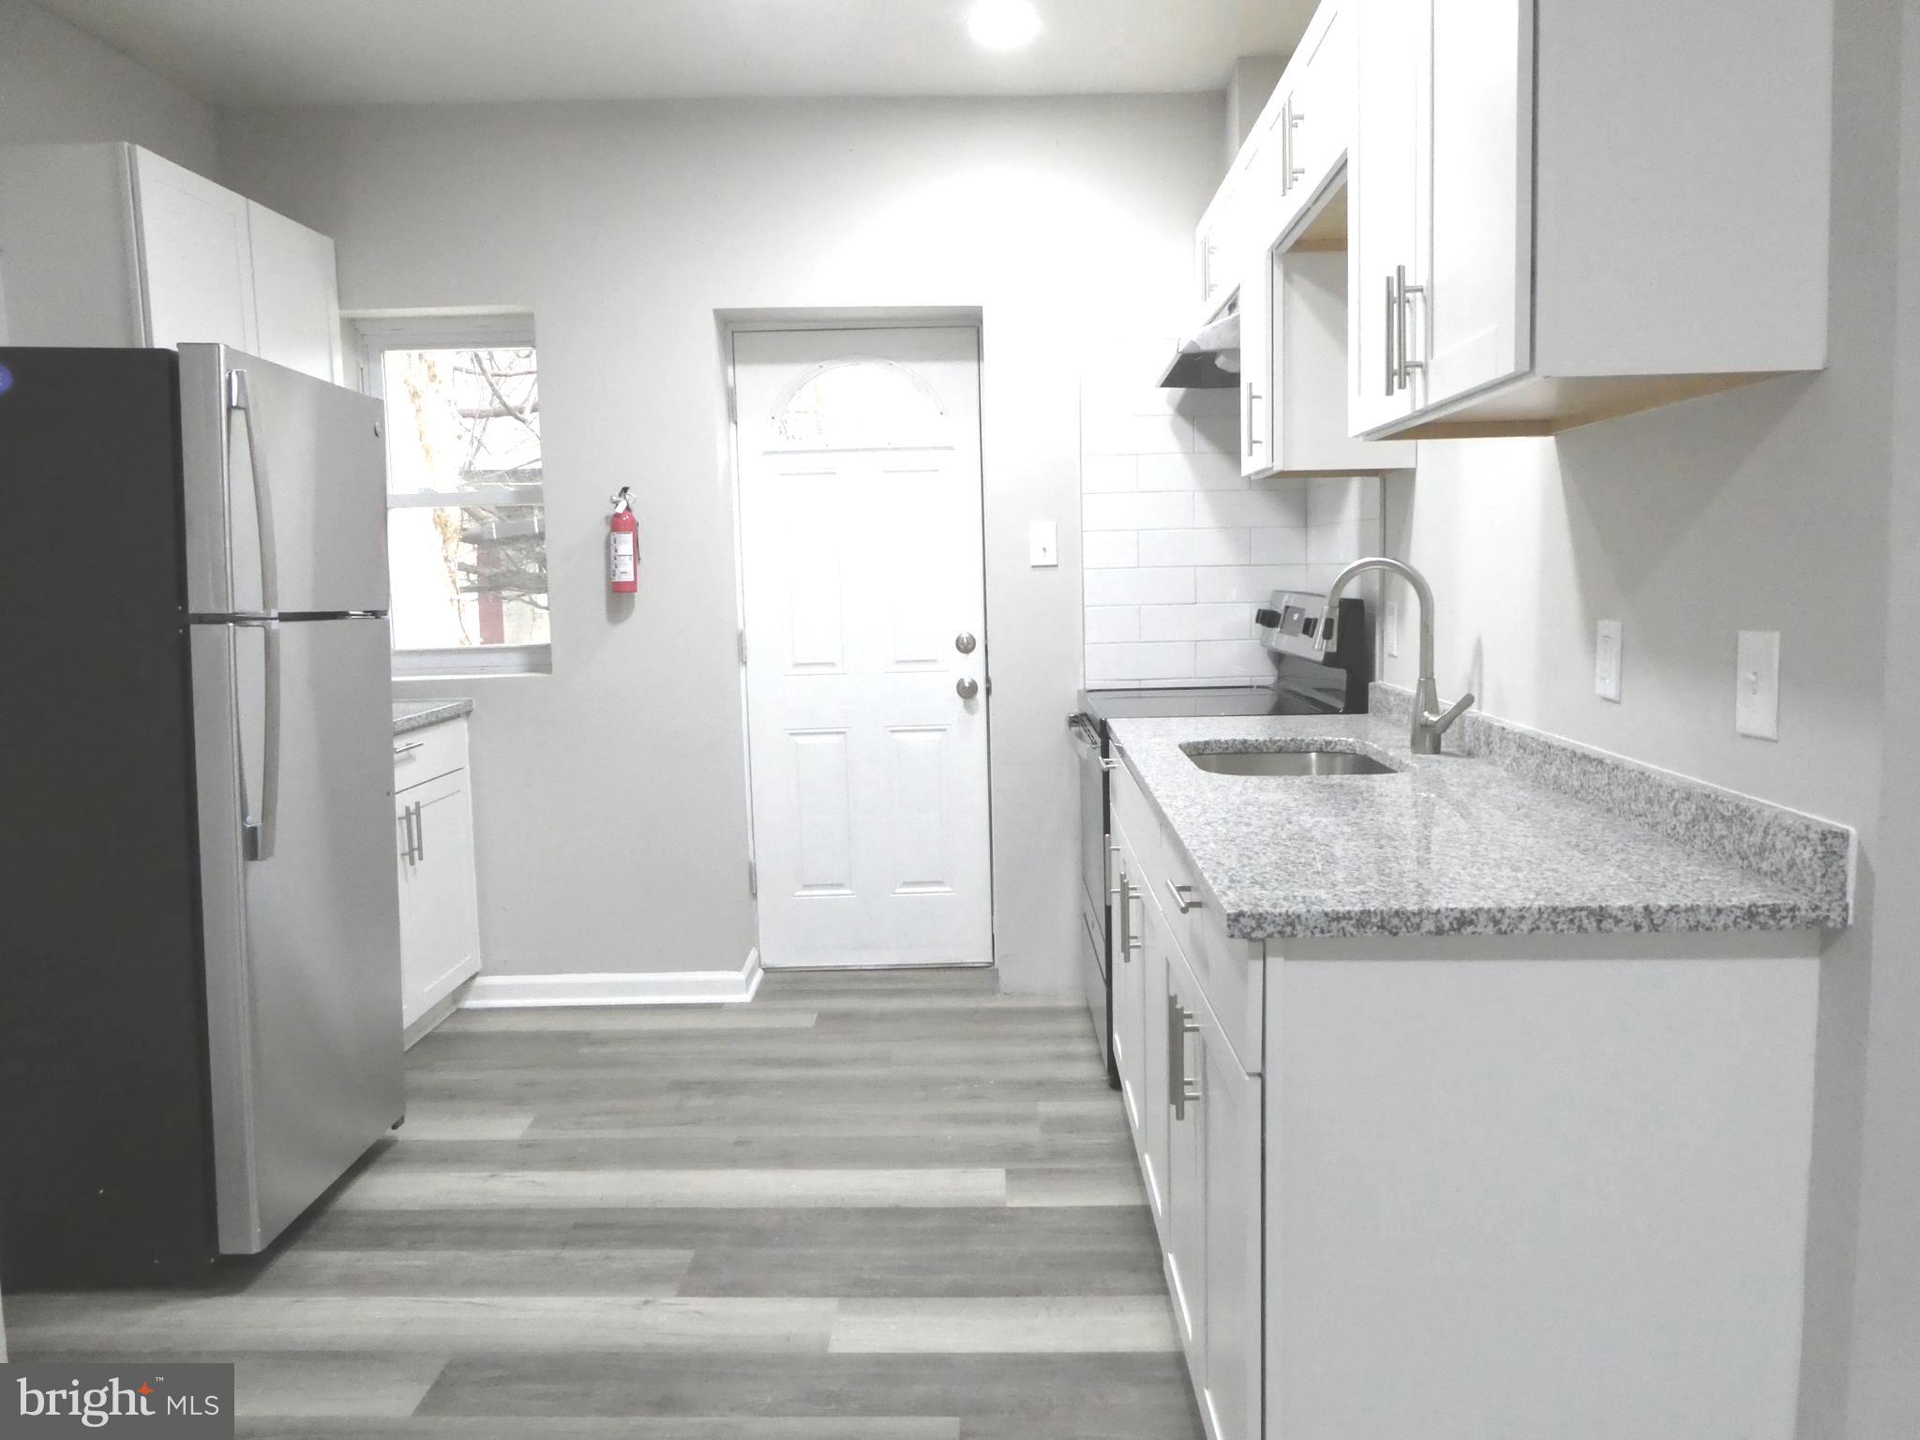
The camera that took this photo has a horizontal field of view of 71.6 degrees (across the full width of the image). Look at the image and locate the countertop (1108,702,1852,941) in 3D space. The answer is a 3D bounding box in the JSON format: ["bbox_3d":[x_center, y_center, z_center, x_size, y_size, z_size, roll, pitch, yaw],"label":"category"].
[{"bbox_3d":[0.612,0.071,2.187,0.637,0.098,1.732,-1,6,2],"label":"countertop"}]

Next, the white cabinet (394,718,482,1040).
[{"bbox_3d":[-1.750,0.466,3.601,0.602,0.880,0.683,-1,6,2],"label":"white cabinet"}]

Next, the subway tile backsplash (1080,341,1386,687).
[{"bbox_3d":[0.648,-0.537,3.362,0.625,0.978,0.772,-1,6,2],"label":"subway tile backsplash"}]

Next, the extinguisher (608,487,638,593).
[{"bbox_3d":[-0.950,-0.508,3.755,0.078,0.297,0.095,-1,6,2],"label":"extinguisher"}]

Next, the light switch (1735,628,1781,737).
[{"bbox_3d":[0.900,-0.038,1.501,0.010,0.117,0.076,-1,6,2],"label":"light switch"}]

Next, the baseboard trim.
[{"bbox_3d":[-1.046,0.787,4.118,0.849,0.092,0.347,-1,6,2],"label":"baseboard trim"}]

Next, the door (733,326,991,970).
[{"bbox_3d":[-0.290,-0.200,4.181,0.755,2.002,0.040,-1,6,2],"label":"door"}]

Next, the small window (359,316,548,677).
[{"bbox_3d":[-1.448,-0.647,3.941,0.572,1.037,0.076,-1,6,2],"label":"small window"}]

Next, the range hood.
[{"bbox_3d":[0.741,-0.975,3.381,0.423,0.167,0.600,-1,6,2],"label":"range hood"}]

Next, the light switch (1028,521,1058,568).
[{"bbox_3d":[0.238,-0.496,3.765,0.073,0.119,0.010,-1,6,2],"label":"light switch"}]

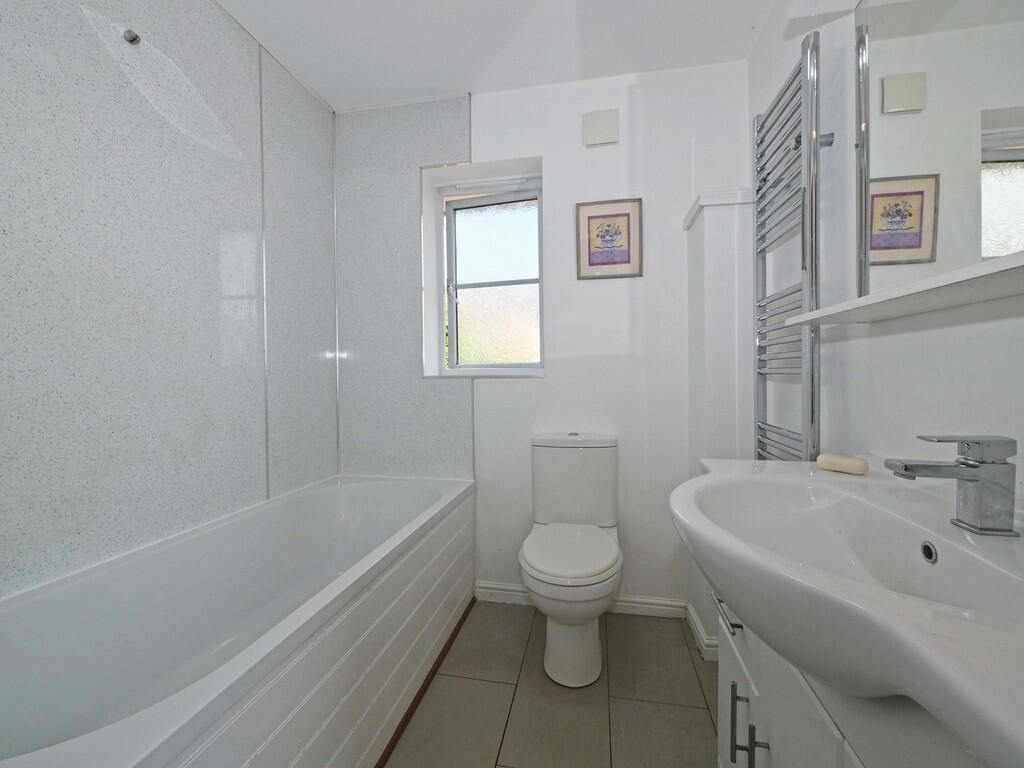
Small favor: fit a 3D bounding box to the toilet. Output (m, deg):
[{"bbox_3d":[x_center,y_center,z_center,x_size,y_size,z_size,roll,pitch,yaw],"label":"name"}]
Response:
[{"bbox_3d":[0.227,0.618,1.557,0.362,0.786,0.590,0,1,11],"label":"toilet"}]

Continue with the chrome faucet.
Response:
[{"bbox_3d":[0.585,0.131,0.554,0.122,0.120,0.050,0,1,12],"label":"chrome faucet"}]

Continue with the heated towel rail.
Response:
[{"bbox_3d":[0.836,-0.252,1.232,0.085,1.270,0.390,0,1,12],"label":"heated towel rail"}]

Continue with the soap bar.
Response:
[{"bbox_3d":[0.698,0.169,0.873,0.085,0.029,0.052,0,1,42],"label":"soap bar"}]

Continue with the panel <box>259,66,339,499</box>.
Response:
[{"bbox_3d":[-0.905,-0.430,1.810,0.015,1.750,0.460,0,1,12],"label":"panel"}]

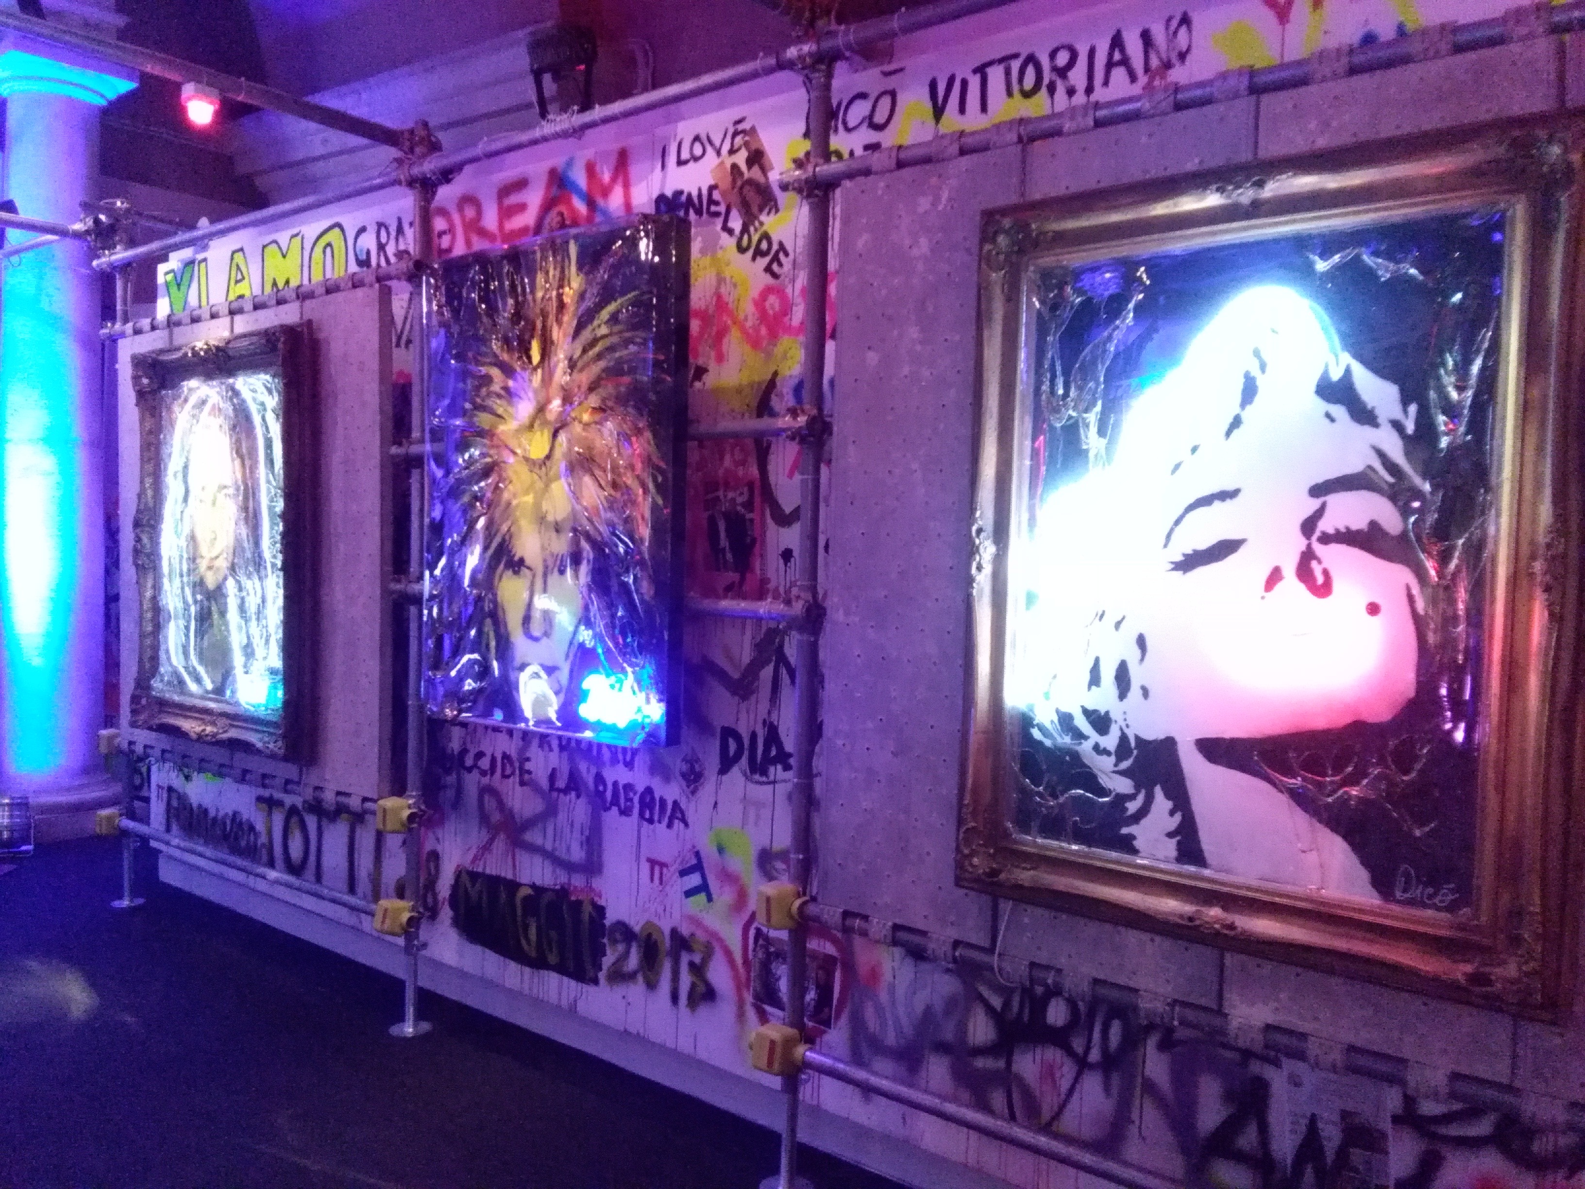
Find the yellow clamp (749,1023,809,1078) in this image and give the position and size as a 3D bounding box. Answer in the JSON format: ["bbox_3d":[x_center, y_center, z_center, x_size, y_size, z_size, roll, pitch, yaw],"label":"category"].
[{"bbox_3d":[-0.034,1.146,3.219,0.112,0.100,0.088,4,4,40],"label":"yellow clamp"}]

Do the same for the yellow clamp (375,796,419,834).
[{"bbox_3d":[-1.324,0.738,4.291,0.112,0.100,0.088,4,4,40],"label":"yellow clamp"}]

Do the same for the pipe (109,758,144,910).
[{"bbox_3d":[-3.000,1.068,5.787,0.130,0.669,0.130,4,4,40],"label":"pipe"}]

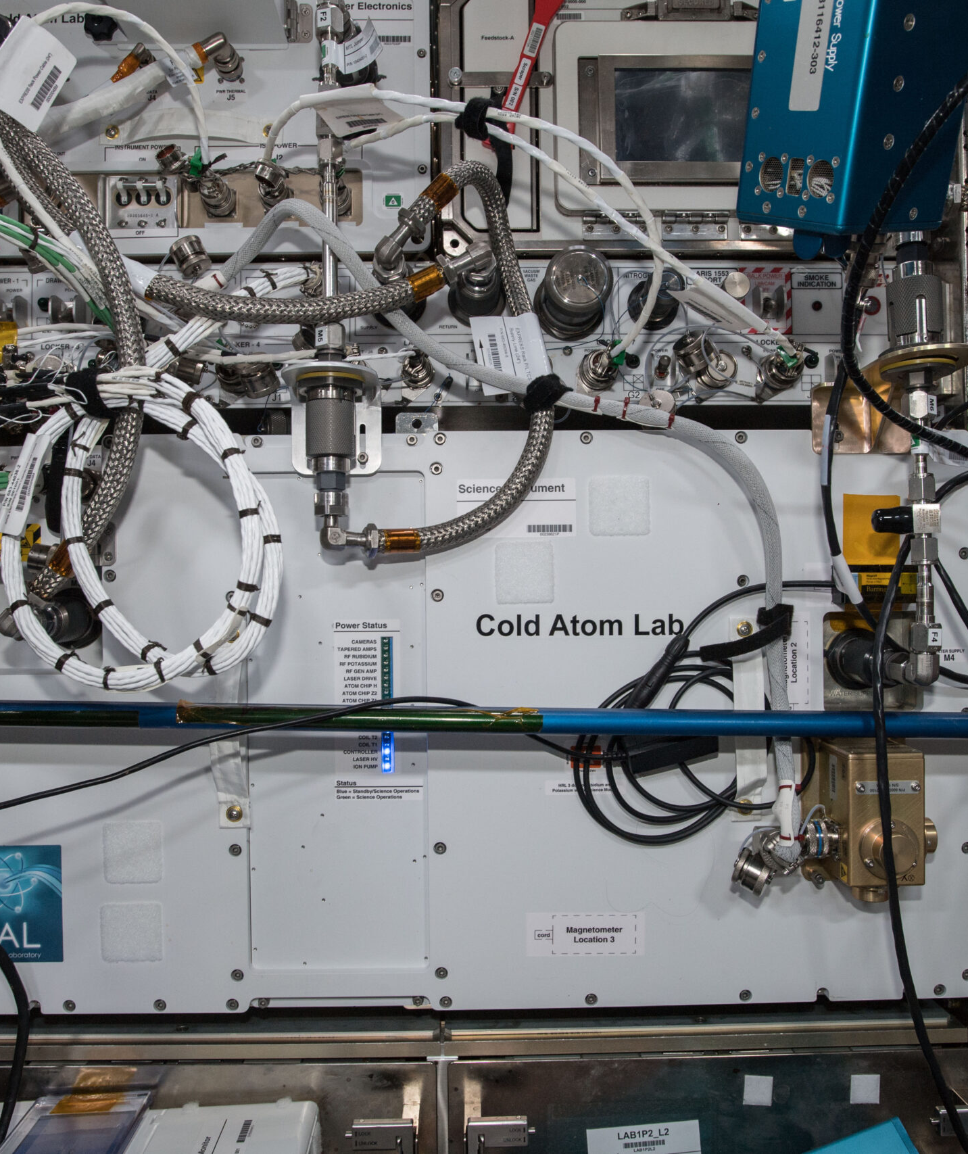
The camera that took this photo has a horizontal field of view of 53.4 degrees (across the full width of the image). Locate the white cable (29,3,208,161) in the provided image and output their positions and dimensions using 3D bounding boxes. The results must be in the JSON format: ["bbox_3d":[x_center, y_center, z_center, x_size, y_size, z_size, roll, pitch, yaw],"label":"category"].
[{"bbox_3d":[-0.283,-0.384,0.745,0.130,0.113,0.090,0,0,-2],"label":"white cable"}]

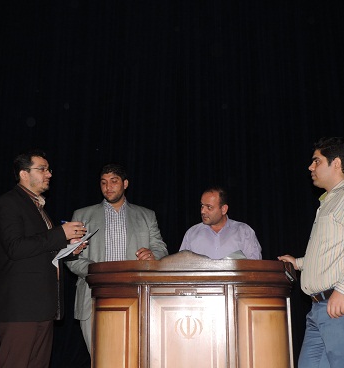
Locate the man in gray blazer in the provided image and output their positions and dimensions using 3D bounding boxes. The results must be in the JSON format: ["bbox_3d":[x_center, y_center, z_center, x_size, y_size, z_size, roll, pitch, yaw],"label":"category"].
[{"bbox_3d":[-0.324,0.724,3.230,0.600,1.770,0.420,0,-13,-7],"label":"man in gray blazer"}]

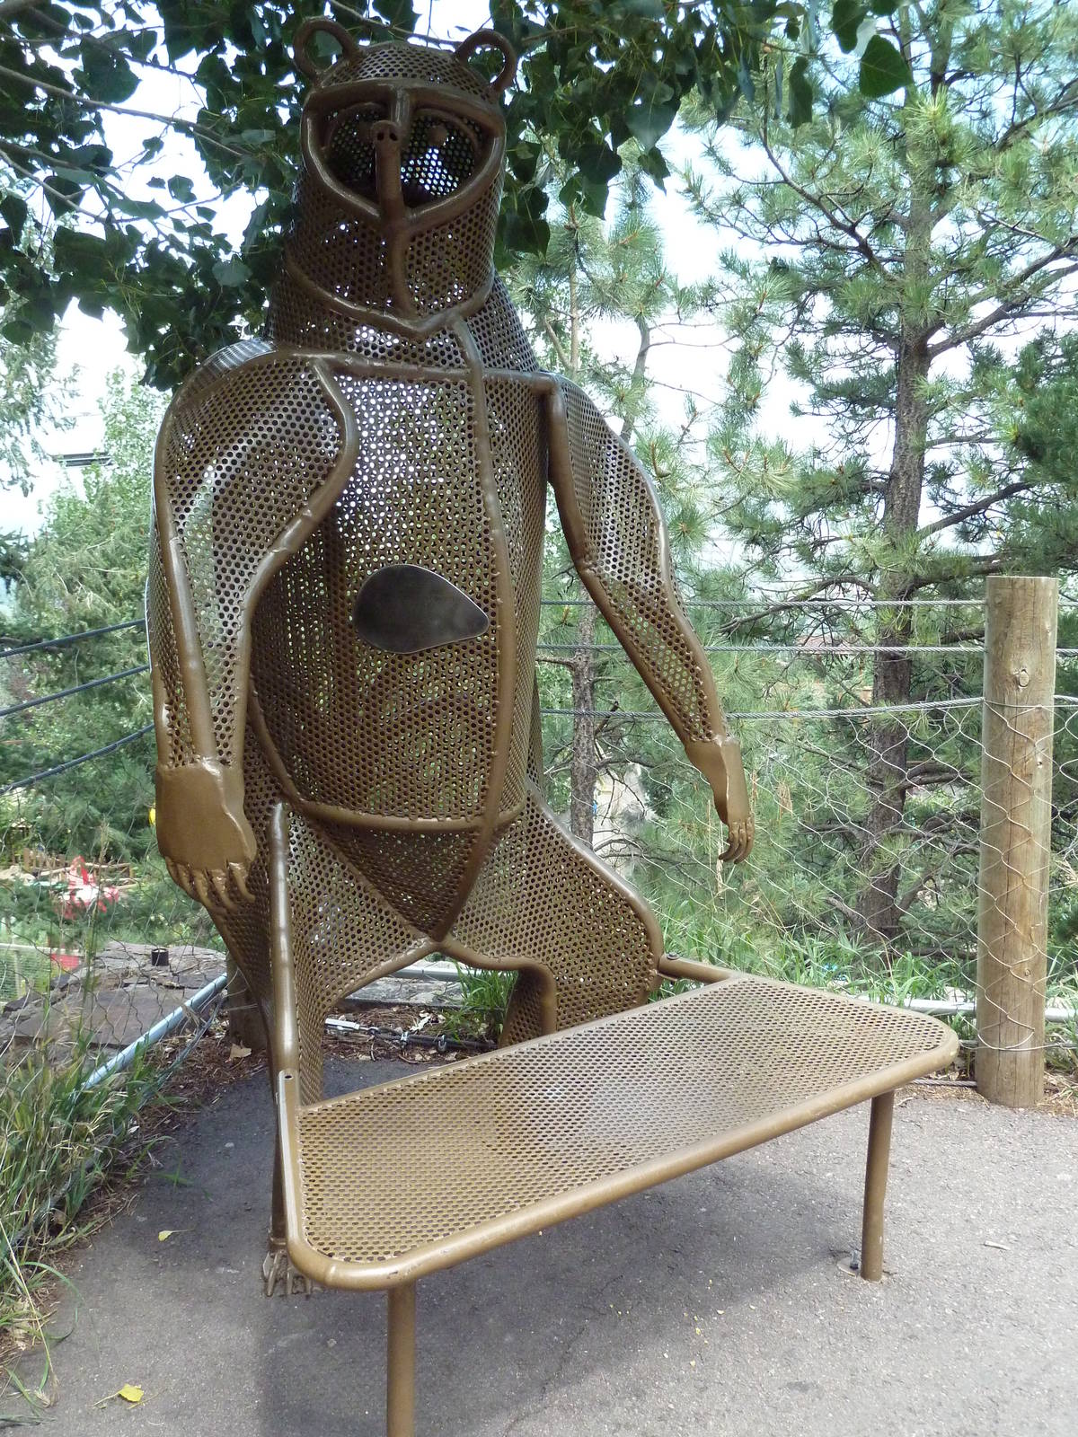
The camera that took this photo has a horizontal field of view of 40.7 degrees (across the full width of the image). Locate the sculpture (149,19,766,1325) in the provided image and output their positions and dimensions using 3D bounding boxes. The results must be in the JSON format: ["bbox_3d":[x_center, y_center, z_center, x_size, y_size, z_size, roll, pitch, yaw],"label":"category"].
[{"bbox_3d":[-0.221,-0.135,2.644,1.022,2.095,0.783,-8,15,-33],"label":"sculpture"}]

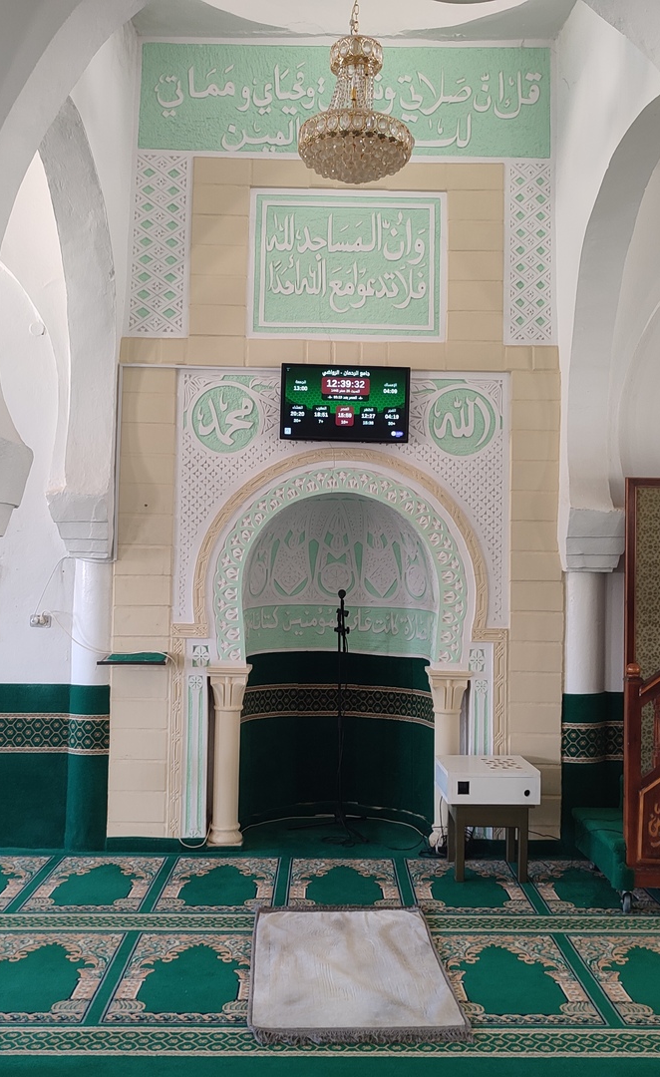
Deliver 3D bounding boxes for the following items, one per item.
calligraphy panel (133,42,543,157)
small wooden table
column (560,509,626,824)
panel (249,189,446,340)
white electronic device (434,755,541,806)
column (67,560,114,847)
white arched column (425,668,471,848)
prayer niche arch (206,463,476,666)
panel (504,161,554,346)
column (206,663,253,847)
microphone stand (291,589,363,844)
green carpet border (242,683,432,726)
[{"bbox_3d":[0.096,-2.579,5.886,2.414,0.652,0.040,1,-2,-1],"label":"calligraphy panel"},{"bbox_3d":[0.857,1.602,5.418,0.410,0.404,0.420,1,-2,-1],"label":"small wooden table"},{"bbox_3d":[1.508,0.832,5.699,0.380,2.010,0.270,1,-1,-1],"label":"column"},{"bbox_3d":[0.108,-1.601,5.861,1.157,0.885,0.040,1,-2,-1],"label":"panel"},{"bbox_3d":[0.835,1.286,5.315,0.479,0.166,0.424,1,-1,-2],"label":"white electronic device"},{"bbox_3d":[-1.373,0.947,5.813,0.243,1.662,0.230,1,-2,-1],"label":"column"},{"bbox_3d":[0.676,1.257,5.805,0.241,1.017,0.230,1,-2,-1],"label":"white arched column"},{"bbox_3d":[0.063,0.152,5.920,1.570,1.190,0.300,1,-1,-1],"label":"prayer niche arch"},{"bbox_3d":[1.178,-1.675,5.880,0.305,1.091,0.040,1,-2,-1],"label":"panel"},{"bbox_3d":[-0.574,1.236,5.785,0.242,1.033,0.230,1,-2,-1],"label":"column"},{"bbox_3d":[0.004,1.077,6.336,0.460,1.515,0.550,1,-1,-1],"label":"microphone stand"},{"bbox_3d":[0.049,1.069,6.307,1.210,0.225,0.520,1,-1,-1],"label":"green carpet border"}]

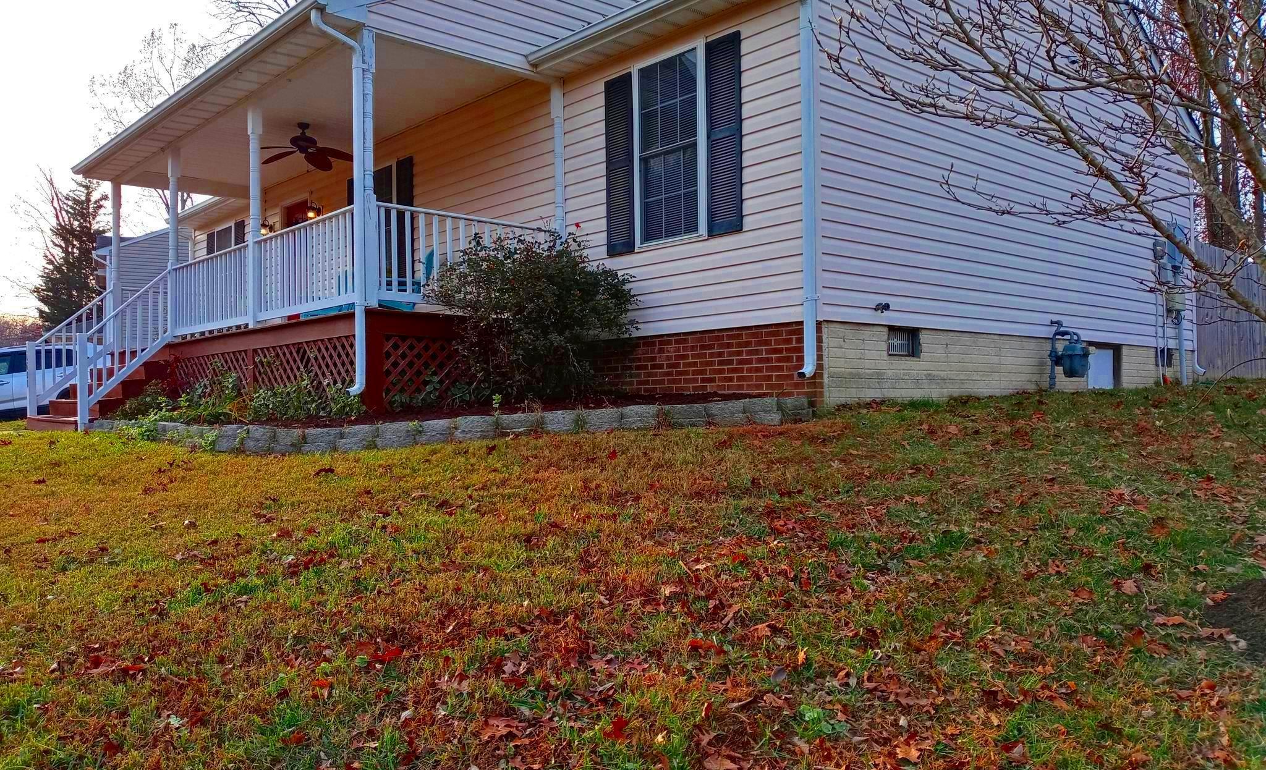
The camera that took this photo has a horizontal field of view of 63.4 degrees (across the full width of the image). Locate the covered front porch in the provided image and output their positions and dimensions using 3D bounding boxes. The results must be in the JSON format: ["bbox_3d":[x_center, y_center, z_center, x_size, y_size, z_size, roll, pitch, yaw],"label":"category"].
[{"bbox_3d":[-4.196,-1.259,11.345,3.088,3.416,7.211,1,-2,-42],"label":"covered front porch"}]

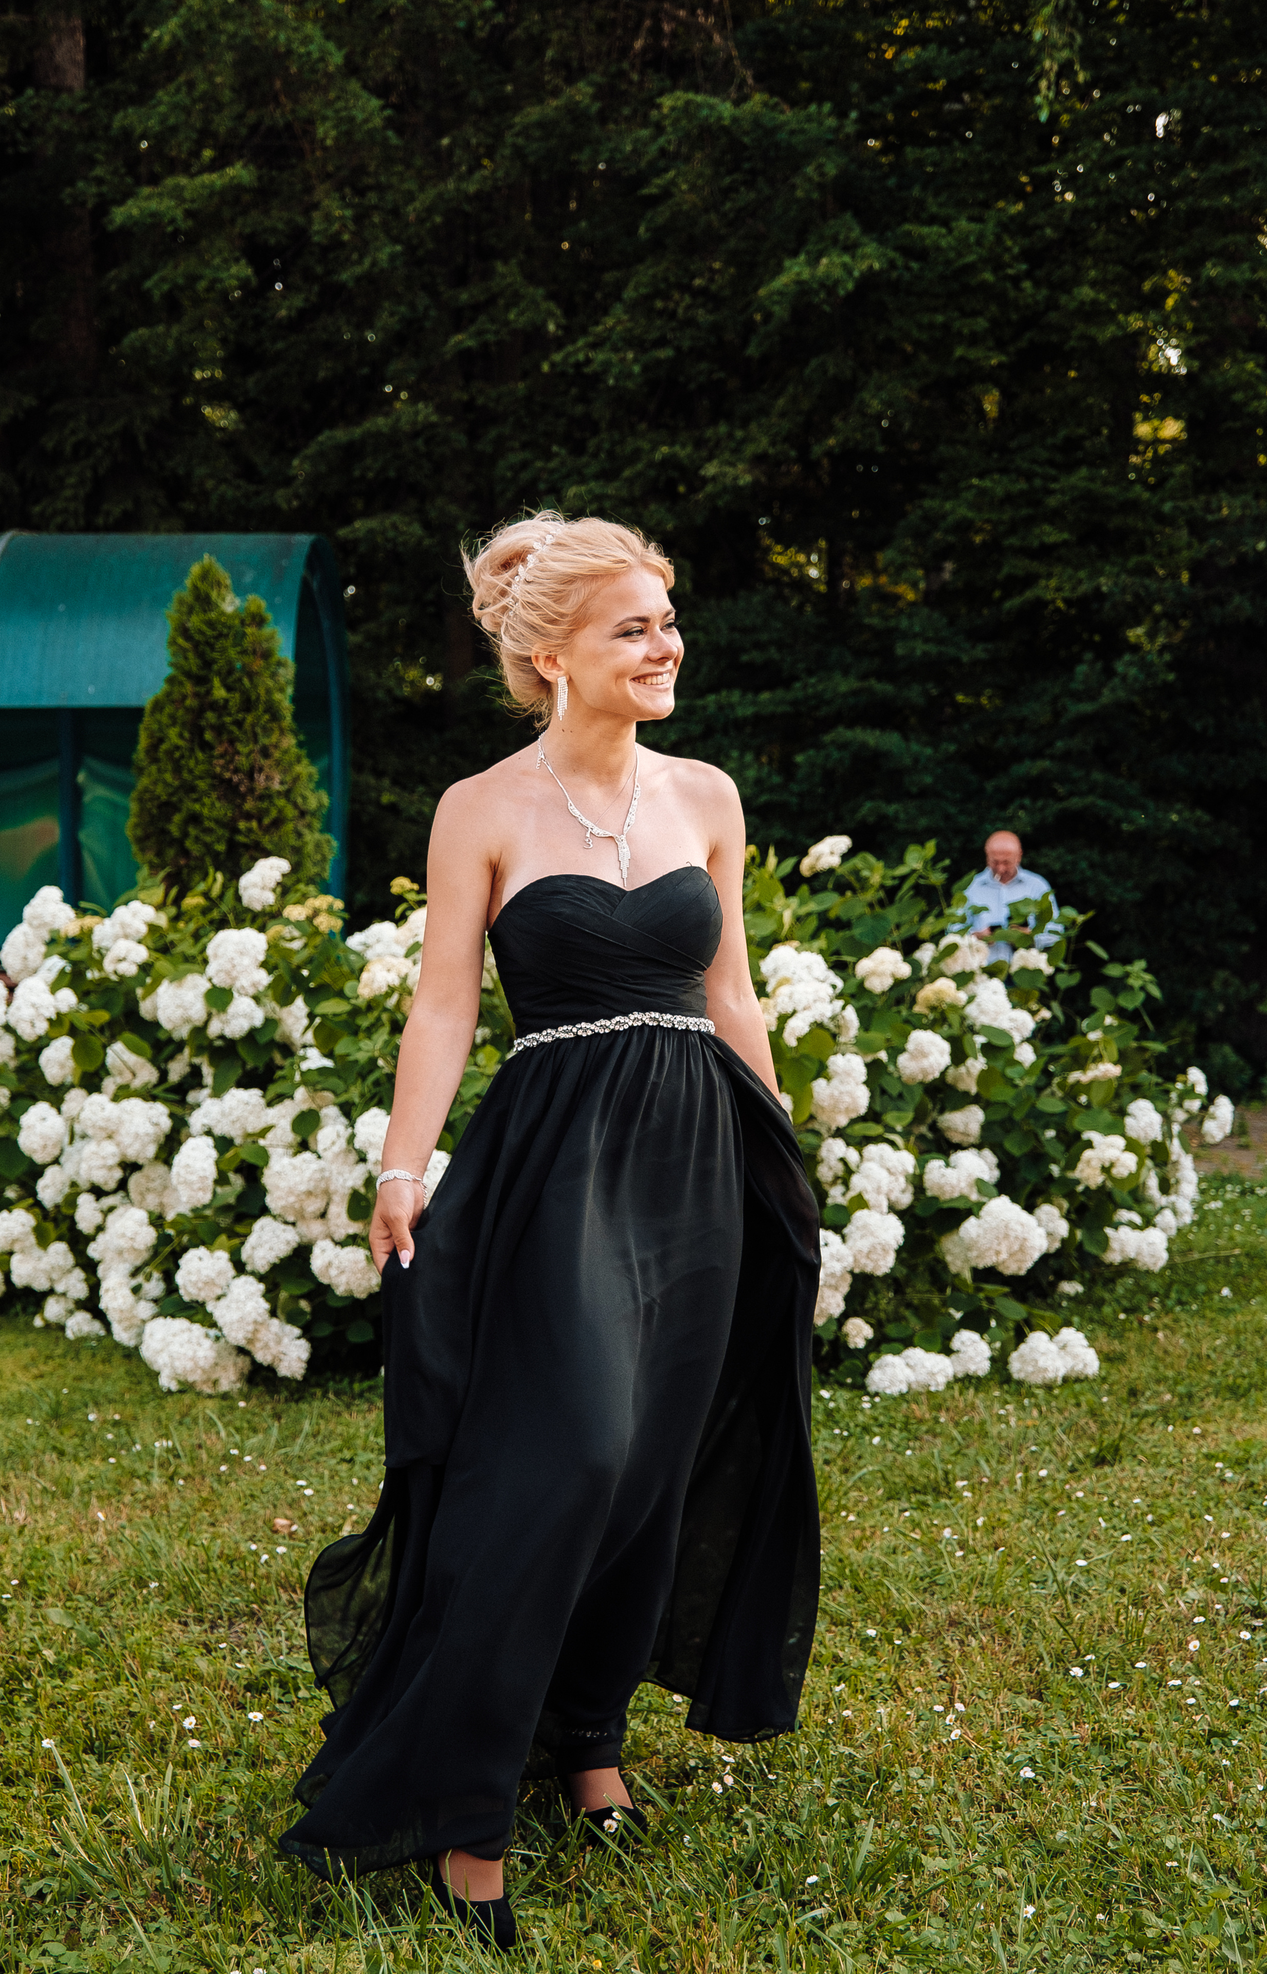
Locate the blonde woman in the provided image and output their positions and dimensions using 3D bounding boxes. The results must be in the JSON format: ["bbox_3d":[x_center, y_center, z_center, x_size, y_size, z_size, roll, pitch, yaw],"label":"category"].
[{"bbox_3d":[-0.100,0.265,3.020,0.620,1.720,0.550,0,1,-26],"label":"blonde woman"}]

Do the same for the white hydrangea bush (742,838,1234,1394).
[{"bbox_3d":[0.900,0.320,6.750,1.450,1.460,1.300,0,1,0],"label":"white hydrangea bush"}]

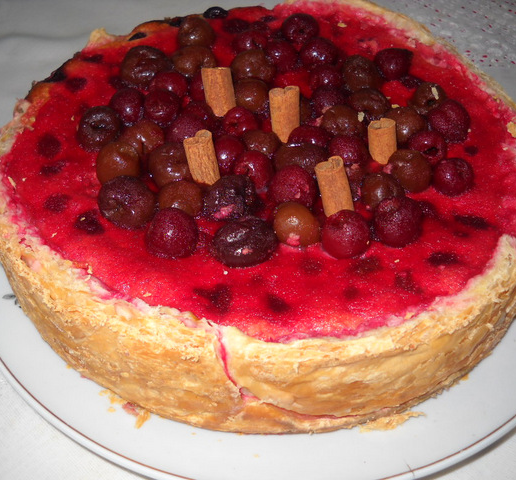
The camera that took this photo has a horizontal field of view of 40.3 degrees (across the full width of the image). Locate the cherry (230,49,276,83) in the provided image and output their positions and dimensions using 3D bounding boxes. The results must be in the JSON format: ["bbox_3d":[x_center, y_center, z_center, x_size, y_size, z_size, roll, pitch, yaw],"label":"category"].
[{"bbox_3d":[-0.003,-0.087,0.352,0.022,0.018,0.020,2,47,0],"label":"cherry"}]

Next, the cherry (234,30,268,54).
[{"bbox_3d":[-0.004,-0.101,0.363,0.018,0.017,0.018,0,48,0],"label":"cherry"}]

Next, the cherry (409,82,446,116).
[{"bbox_3d":[0.081,-0.066,0.334,0.018,0.017,0.018,0,48,0],"label":"cherry"}]

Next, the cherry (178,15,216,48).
[{"bbox_3d":[-0.032,-0.111,0.374,0.020,0.018,0.020,2,47,0],"label":"cherry"}]

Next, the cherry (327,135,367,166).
[{"bbox_3d":[0.040,-0.038,0.308,0.019,0.018,0.019,2,47,0],"label":"cherry"}]

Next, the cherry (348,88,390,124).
[{"bbox_3d":[0.052,-0.062,0.330,0.020,0.018,0.020,0,48,0],"label":"cherry"}]

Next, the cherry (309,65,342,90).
[{"bbox_3d":[0.033,-0.079,0.346,0.018,0.017,0.018,2,47,0],"label":"cherry"}]

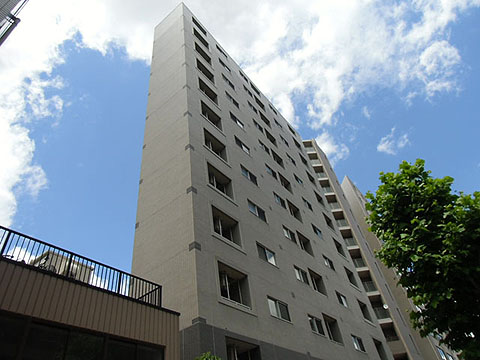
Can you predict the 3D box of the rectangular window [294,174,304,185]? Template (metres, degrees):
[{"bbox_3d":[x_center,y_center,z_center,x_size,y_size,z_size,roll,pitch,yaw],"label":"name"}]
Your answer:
[{"bbox_3d":[5.496,0.189,30.877,0.150,0.847,1.650,-33,-48,22],"label":"rectangular window"}]

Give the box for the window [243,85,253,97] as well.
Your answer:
[{"bbox_3d":[0.774,-9.041,34.024,0.180,0.863,1.367,-33,-48,22],"label":"window"}]

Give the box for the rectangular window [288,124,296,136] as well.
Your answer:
[{"bbox_3d":[6.537,-6.341,42.544,0.250,1.571,1.324,-33,-48,22],"label":"rectangular window"}]

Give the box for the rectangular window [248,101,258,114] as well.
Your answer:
[{"bbox_3d":[1.186,-6.910,31.946,0.180,0.863,1.367,-33,-48,22],"label":"rectangular window"}]

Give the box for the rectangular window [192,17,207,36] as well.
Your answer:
[{"bbox_3d":[-3.917,-14.534,31.768,0.250,1.561,1.867,-33,-48,22],"label":"rectangular window"}]

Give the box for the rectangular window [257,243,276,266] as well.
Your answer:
[{"bbox_3d":[1.373,3.881,17.056,0.150,0.875,1.716,-33,-48,22],"label":"rectangular window"}]

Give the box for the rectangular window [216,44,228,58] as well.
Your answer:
[{"bbox_3d":[-1.882,-12.853,33.680,0.180,0.846,1.581,-33,-48,22],"label":"rectangular window"}]

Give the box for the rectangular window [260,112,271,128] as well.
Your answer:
[{"bbox_3d":[2.450,-6.008,33.438,0.250,1.451,1.553,-33,-48,22],"label":"rectangular window"}]

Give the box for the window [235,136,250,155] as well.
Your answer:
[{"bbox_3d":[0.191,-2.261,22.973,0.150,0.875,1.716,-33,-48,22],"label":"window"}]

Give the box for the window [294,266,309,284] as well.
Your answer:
[{"bbox_3d":[3.615,5.661,19.686,0.180,0.863,1.367,-33,-48,22],"label":"window"}]

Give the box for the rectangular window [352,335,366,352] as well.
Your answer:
[{"bbox_3d":[7.524,10.485,21.278,0.180,0.860,1.336,-33,-48,22],"label":"rectangular window"}]

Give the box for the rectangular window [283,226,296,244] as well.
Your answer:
[{"bbox_3d":[3.214,3.584,21.712,0.180,0.863,1.367,-33,-48,22],"label":"rectangular window"}]

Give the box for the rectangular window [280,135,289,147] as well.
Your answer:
[{"bbox_3d":[4.708,-3.906,34.822,0.150,0.847,1.650,-33,-48,22],"label":"rectangular window"}]

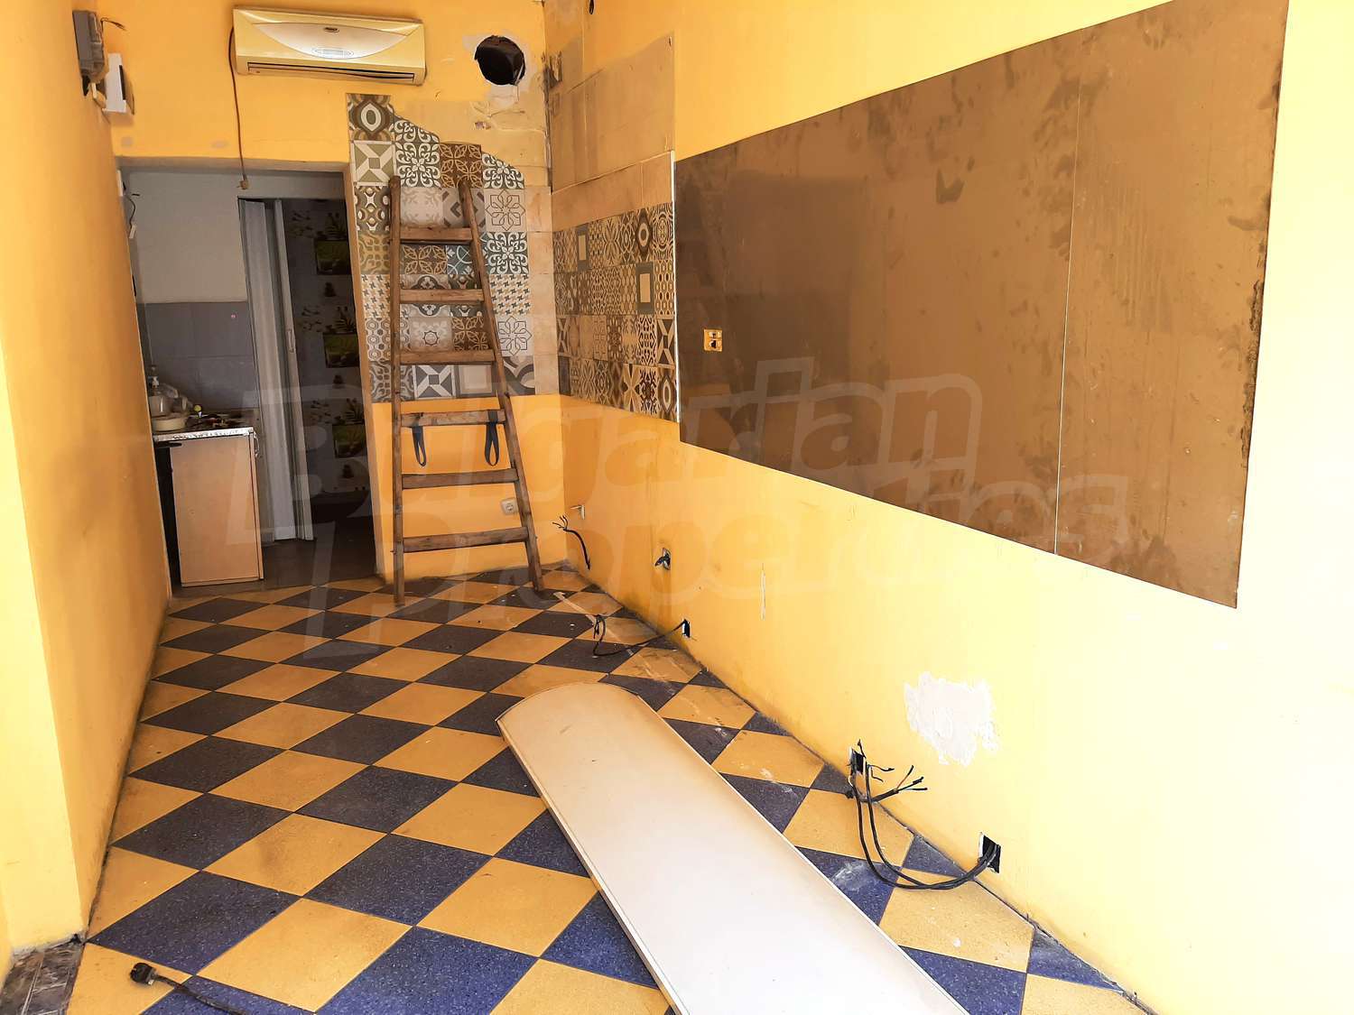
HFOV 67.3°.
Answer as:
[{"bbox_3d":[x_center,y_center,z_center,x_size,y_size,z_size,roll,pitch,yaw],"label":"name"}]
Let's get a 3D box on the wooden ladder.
[{"bbox_3d":[-1.048,-0.555,4.729,0.665,1.930,0.085,-5,1,-22],"label":"wooden ladder"}]

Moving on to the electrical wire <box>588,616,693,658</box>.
[{"bbox_3d":[-0.151,0.485,3.856,0.327,0.148,0.198,-6,13,-21],"label":"electrical wire"}]

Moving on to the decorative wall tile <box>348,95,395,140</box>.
[{"bbox_3d":[-1.386,-1.762,4.606,0.198,0.198,0.010,-6,13,-21],"label":"decorative wall tile"}]

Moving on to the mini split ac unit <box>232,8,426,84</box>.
[{"bbox_3d":[-1.495,-1.990,4.422,0.777,0.254,0.185,-6,13,-21],"label":"mini split ac unit"}]

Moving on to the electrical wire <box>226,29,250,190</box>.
[{"bbox_3d":[-1.896,-1.710,4.382,0.045,0.661,0.040,-6,13,-21],"label":"electrical wire"}]

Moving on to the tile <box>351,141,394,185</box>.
[{"bbox_3d":[-1.381,-1.568,4.646,0.198,0.198,0.010,-6,13,-21],"label":"tile"}]

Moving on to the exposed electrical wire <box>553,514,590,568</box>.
[{"bbox_3d":[-0.508,0.173,4.888,0.155,0.270,0.090,-5,11,-22],"label":"exposed electrical wire"}]

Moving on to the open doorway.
[{"bbox_3d":[-1.937,-0.568,4.735,0.940,1.955,0.200,-5,11,-22],"label":"open doorway"}]

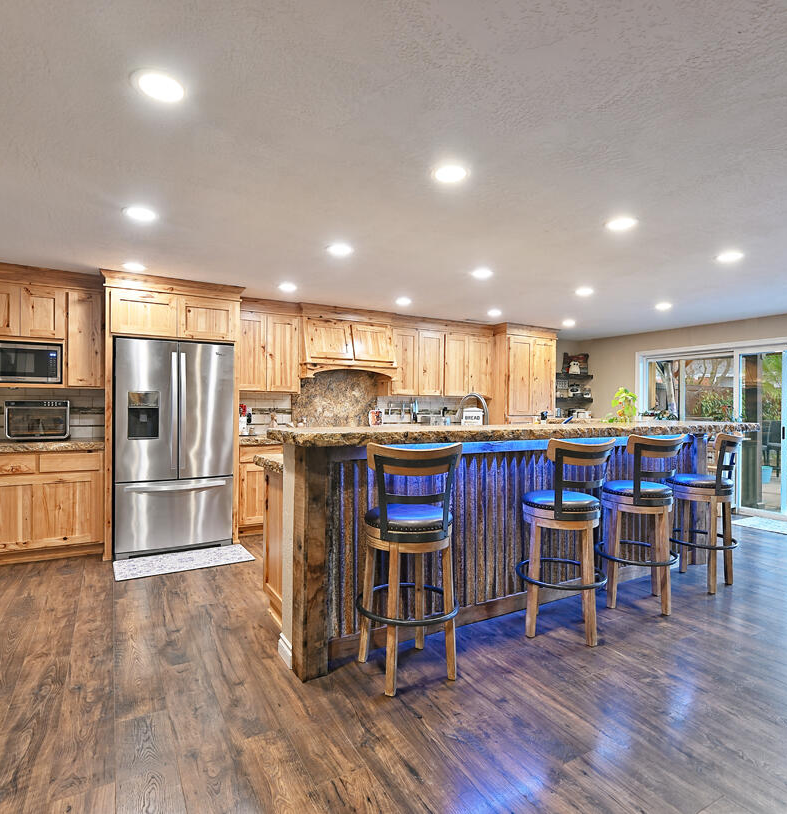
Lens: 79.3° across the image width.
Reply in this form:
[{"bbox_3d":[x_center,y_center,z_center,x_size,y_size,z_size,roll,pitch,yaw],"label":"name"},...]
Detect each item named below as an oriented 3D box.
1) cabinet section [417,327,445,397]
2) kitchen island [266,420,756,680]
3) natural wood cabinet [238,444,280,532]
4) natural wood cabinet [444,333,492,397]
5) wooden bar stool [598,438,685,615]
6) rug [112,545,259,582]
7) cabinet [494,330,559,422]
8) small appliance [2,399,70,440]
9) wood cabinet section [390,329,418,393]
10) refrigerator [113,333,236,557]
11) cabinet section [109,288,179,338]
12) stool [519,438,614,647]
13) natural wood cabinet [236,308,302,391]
[{"bbox_3d":[0.380,-0.536,5.987,0.405,0.800,0.353,0,0,-29],"label":"cabinet section"},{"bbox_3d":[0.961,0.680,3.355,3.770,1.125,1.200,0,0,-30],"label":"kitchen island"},{"bbox_3d":[-1.280,0.799,4.907,0.735,0.855,0.610,0,0,-30],"label":"natural wood cabinet"},{"bbox_3d":[0.908,-0.538,6.327,0.800,0.805,0.330,0,0,-30],"label":"natural wood cabinet"},{"bbox_3d":[1.577,0.713,3.054,0.480,1.103,0.530,0,0,-26],"label":"wooden bar stool"},{"bbox_3d":[-1.646,1.220,3.771,0.968,0.010,0.454,0,0,-30],"label":"rug"},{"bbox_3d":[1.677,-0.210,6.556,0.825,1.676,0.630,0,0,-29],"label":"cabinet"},{"bbox_3d":[-2.994,0.128,4.045,0.427,0.345,0.400,0,0,-30],"label":"small appliance"},{"bbox_3d":[0.041,-0.537,5.797,0.372,0.800,0.353,0,0,-29],"label":"wood cabinet section"},{"bbox_3d":[-2.012,0.337,4.343,0.918,1.770,0.770,0,0,-30],"label":"refrigerator"},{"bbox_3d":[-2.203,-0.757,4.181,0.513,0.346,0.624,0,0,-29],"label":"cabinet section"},{"bbox_3d":[0.956,0.704,2.647,0.470,1.080,0.500,0,0,-18],"label":"stool"},{"bbox_3d":[-1.364,-0.570,5.009,0.696,0.851,0.353,0,0,-29],"label":"natural wood cabinet"}]

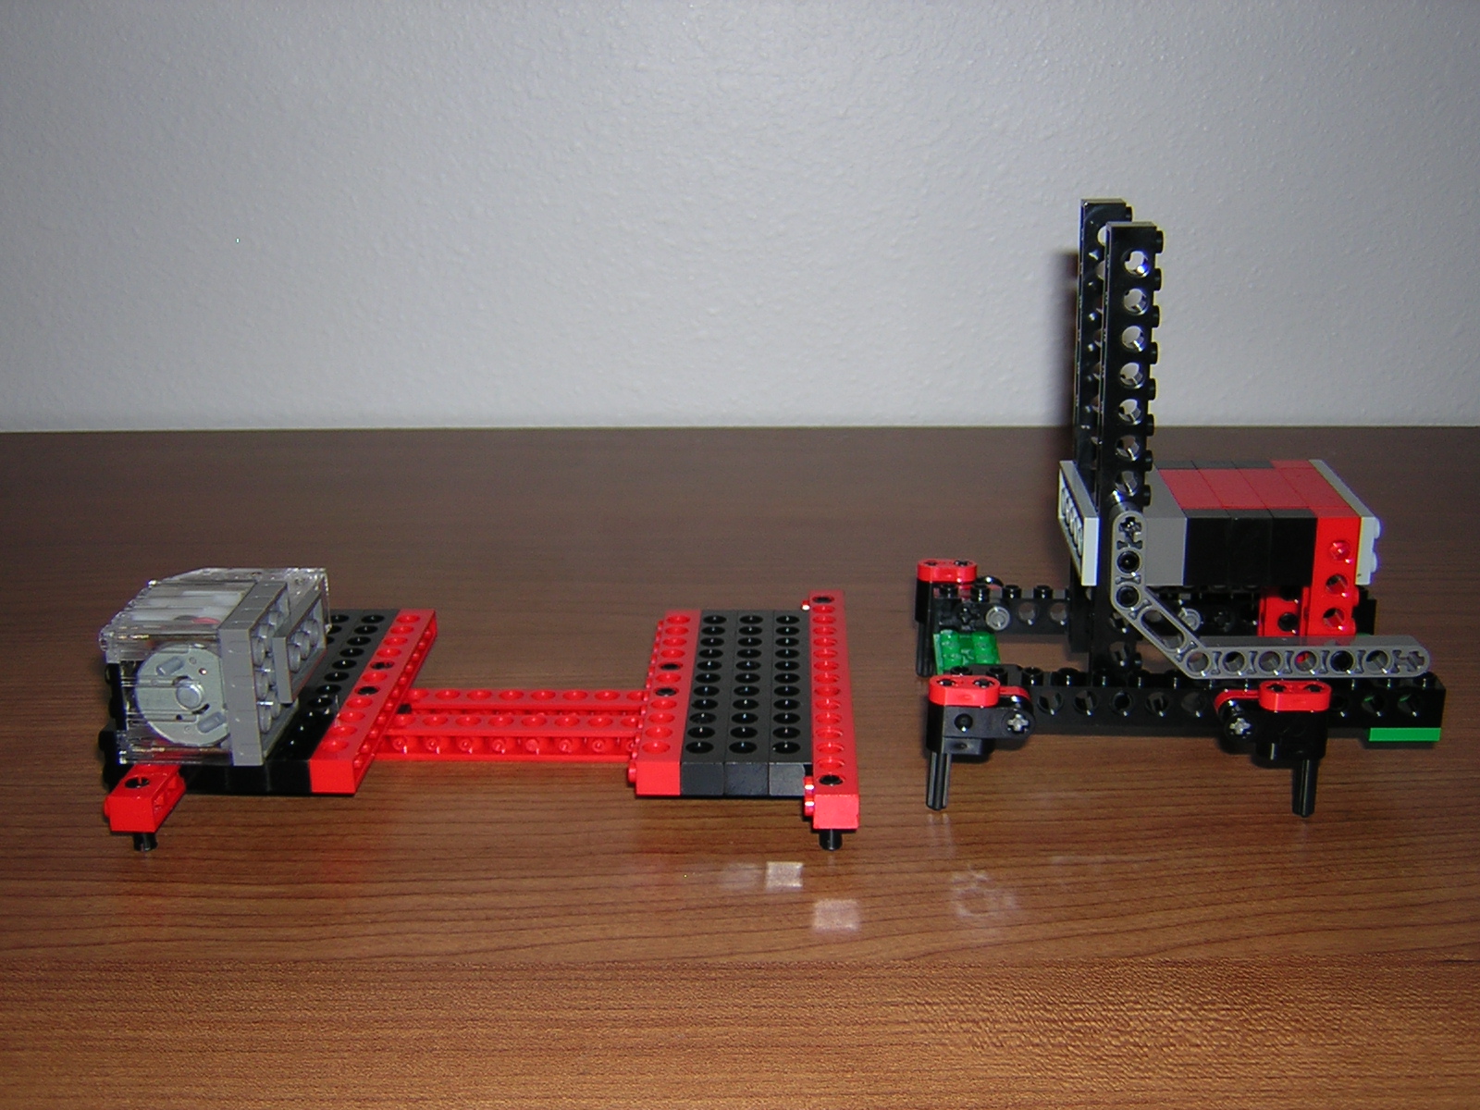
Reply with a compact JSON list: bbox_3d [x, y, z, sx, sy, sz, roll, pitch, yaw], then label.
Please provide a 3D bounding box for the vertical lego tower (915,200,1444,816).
[{"bbox_3d":[0.101,-0.017,0.403,0.118,0.126,0.094,0,18,3],"label":"vertical lego tower"}]

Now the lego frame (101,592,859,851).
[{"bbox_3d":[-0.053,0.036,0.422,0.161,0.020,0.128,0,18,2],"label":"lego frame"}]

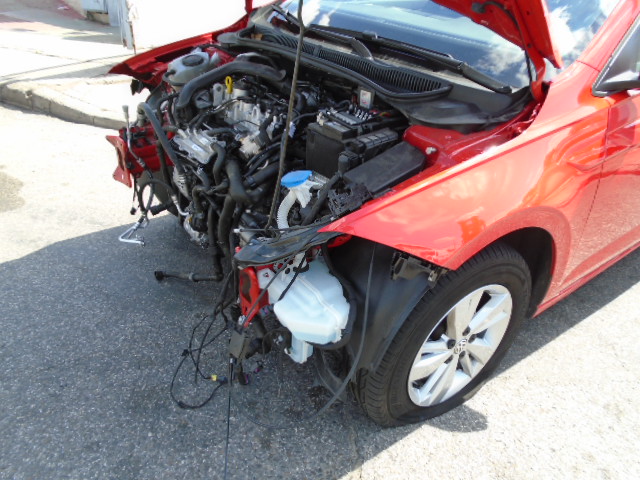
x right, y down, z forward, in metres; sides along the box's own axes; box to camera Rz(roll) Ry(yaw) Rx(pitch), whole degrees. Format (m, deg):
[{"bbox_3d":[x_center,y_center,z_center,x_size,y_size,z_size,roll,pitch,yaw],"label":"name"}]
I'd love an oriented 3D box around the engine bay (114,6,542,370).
[{"bbox_3d":[-0.203,-0.309,1.673,0.828,0.697,1.414,-18,38,-33],"label":"engine bay"}]

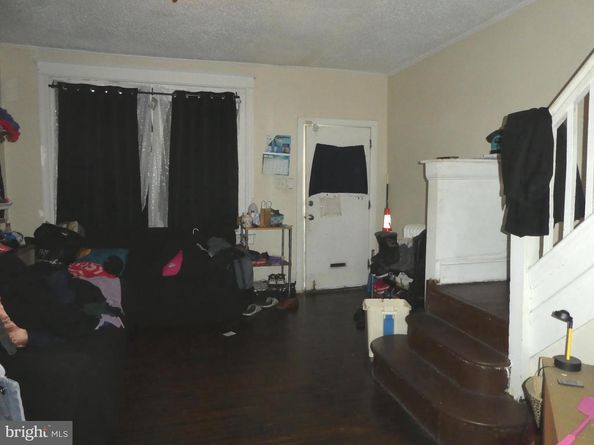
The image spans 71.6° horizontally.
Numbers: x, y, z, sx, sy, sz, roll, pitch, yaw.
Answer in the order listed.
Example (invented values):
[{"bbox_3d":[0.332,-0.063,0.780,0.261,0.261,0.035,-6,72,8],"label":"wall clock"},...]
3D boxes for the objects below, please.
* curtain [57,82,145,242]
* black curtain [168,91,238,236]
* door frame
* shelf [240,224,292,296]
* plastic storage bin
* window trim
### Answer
[{"bbox_3d":[-2.074,-0.585,4.381,0.837,1.690,0.090,-1,6,-15],"label":"curtain"},{"bbox_3d":[-1.046,-0.614,4.651,0.767,1.680,0.090,-1,6,-15],"label":"black curtain"},{"bbox_3d":[0.503,-0.195,5.206,1.035,2.153,0.120,-1,6,-15],"label":"door frame"},{"bbox_3d":[-0.352,0.491,4.816,0.530,0.855,0.320,-1,6,-15],"label":"shelf"},{"bbox_3d":[0.710,0.855,3.336,0.360,0.415,0.275,0,5,2],"label":"plastic storage bin"},{"bbox_3d":[-1.581,-0.805,4.574,2.245,1.709,0.100,-1,6,-15],"label":"window trim"}]

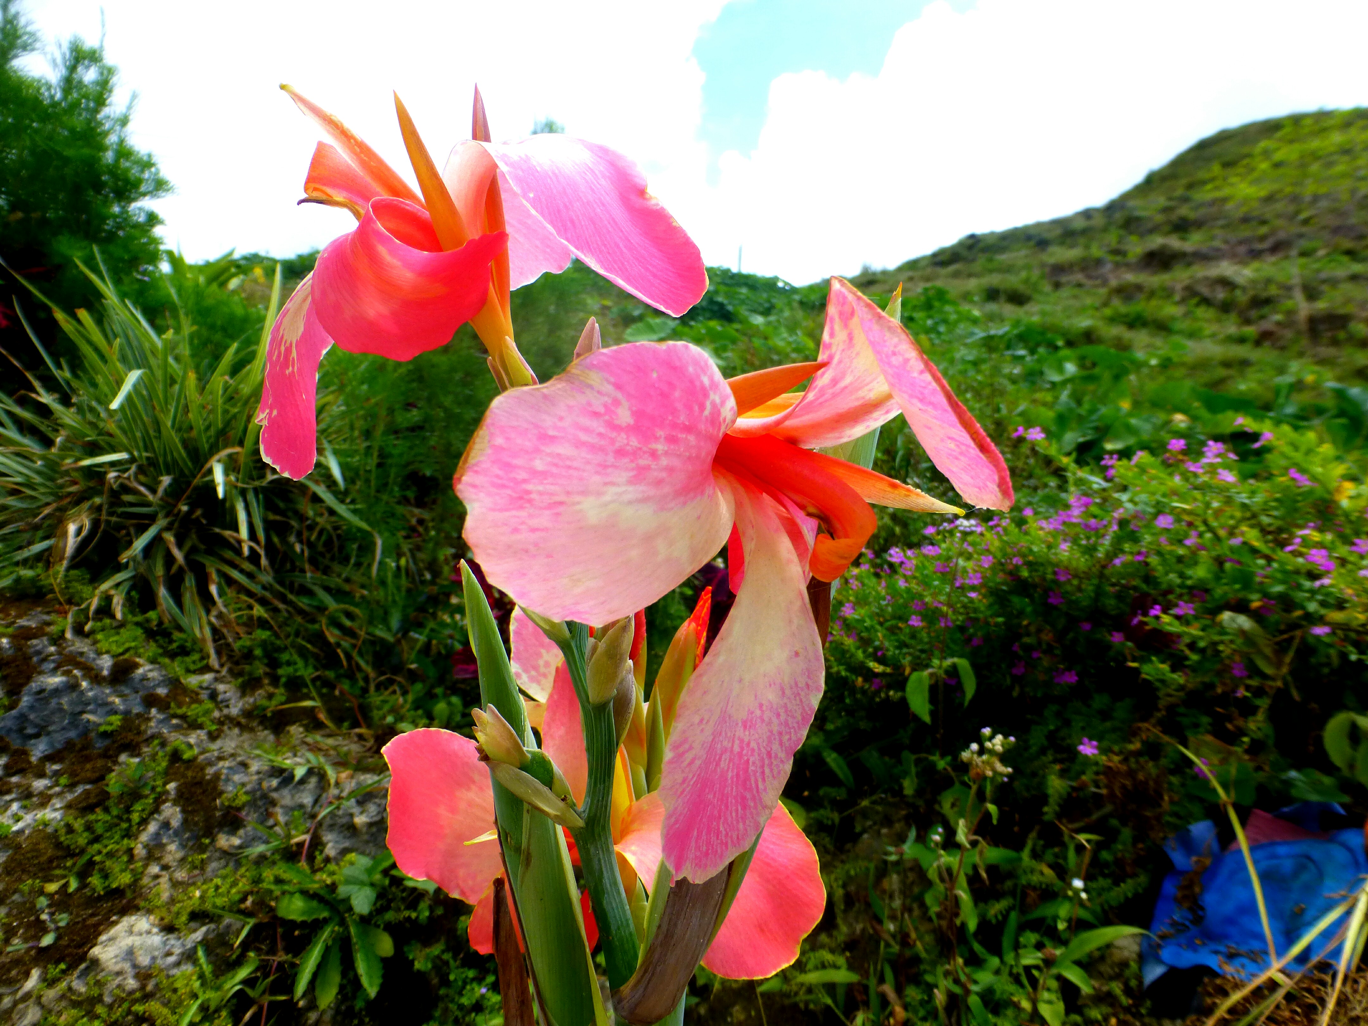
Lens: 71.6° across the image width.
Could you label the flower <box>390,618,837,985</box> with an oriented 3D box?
[{"bbox_3d":[-0.028,0.095,0.345,0.150,0.099,0.100,2,7,18],"label":"flower"}]

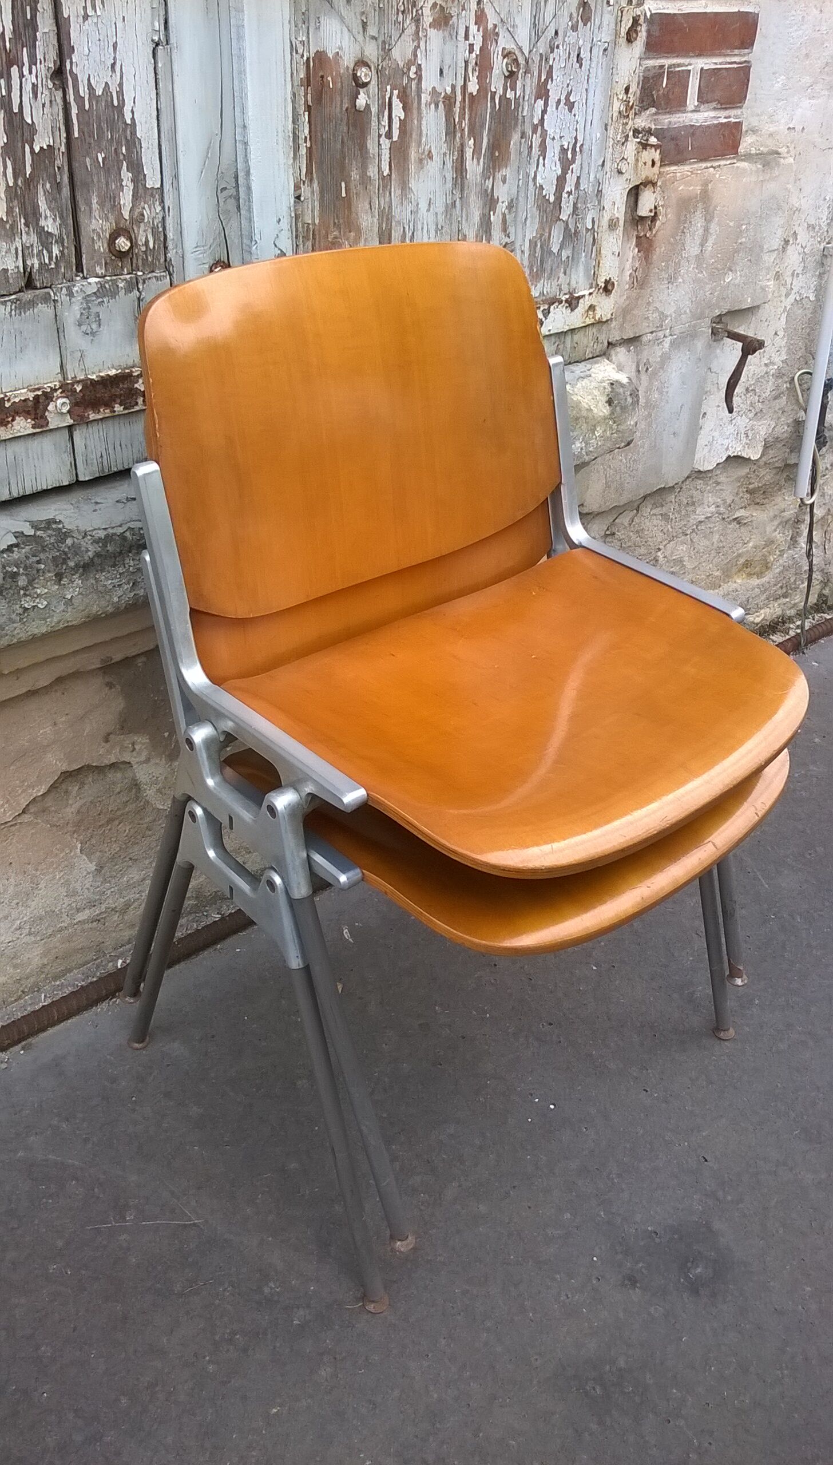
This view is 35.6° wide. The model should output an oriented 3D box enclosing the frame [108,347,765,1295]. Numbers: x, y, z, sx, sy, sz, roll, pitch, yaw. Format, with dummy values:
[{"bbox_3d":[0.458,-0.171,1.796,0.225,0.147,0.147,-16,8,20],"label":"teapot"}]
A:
[{"bbox_3d":[0.024,0.039,1.264,0.536,0.697,0.453,-24,38,-37],"label":"frame"}]

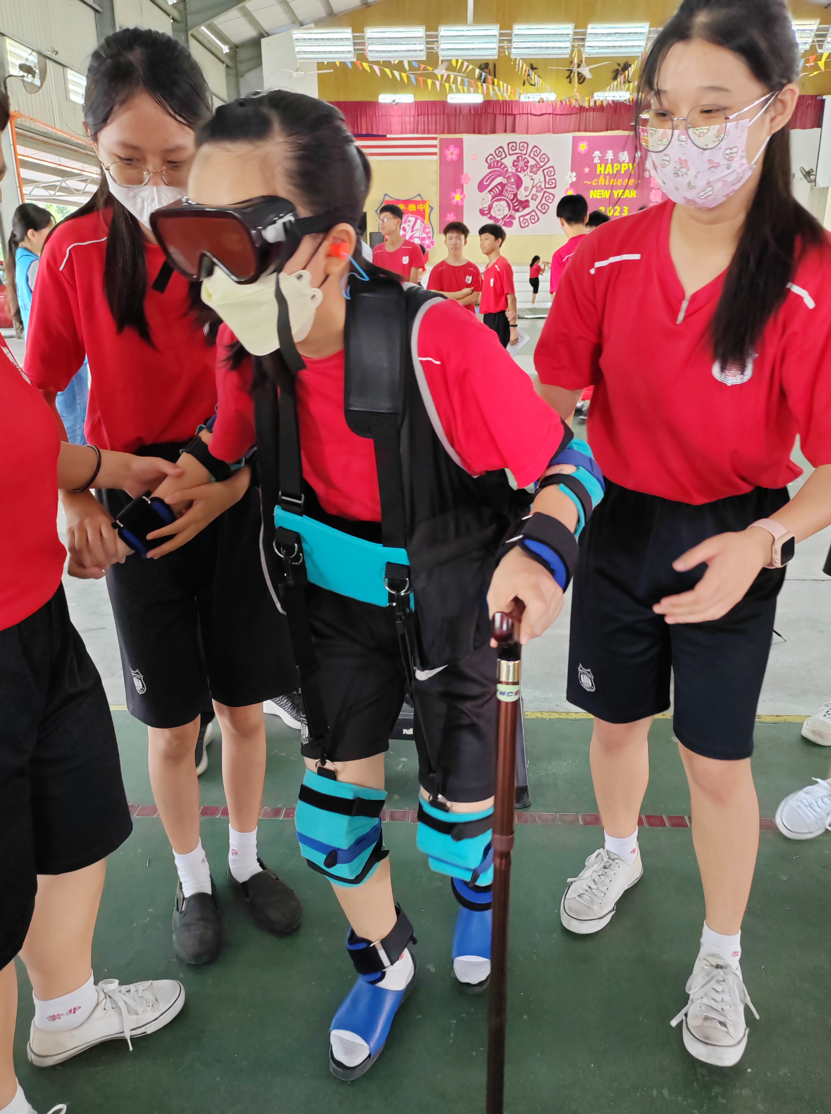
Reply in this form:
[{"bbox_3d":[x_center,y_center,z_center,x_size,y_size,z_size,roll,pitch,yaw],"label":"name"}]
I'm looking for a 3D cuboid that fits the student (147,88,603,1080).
[{"bbox_3d":[-0.016,0.136,1.293,0.520,1.470,0.580,9,21,27],"label":"student"}]

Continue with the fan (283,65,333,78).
[{"bbox_3d":[-2.424,-10.089,18.100,1.460,0.300,1.460,1,18,2],"label":"fan"}]

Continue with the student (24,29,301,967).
[{"bbox_3d":[-0.372,0.045,1.431,0.460,1.560,0.480,-6,19,-17],"label":"student"}]

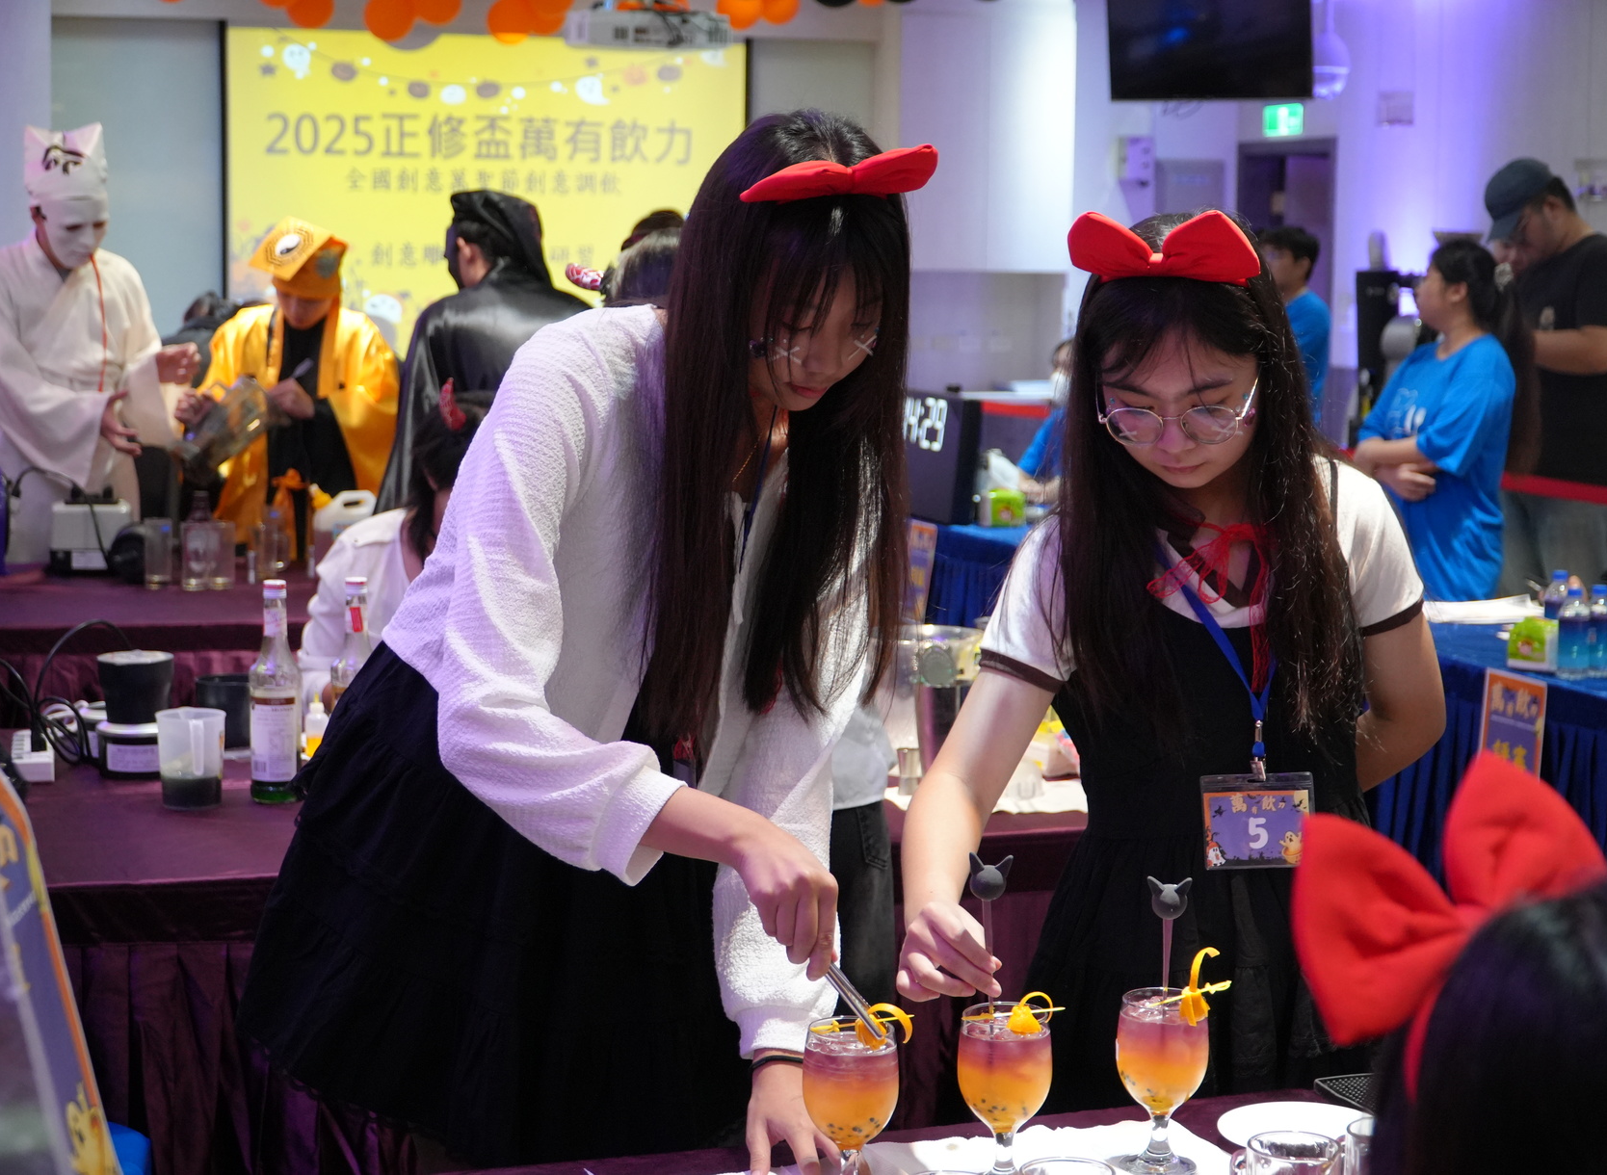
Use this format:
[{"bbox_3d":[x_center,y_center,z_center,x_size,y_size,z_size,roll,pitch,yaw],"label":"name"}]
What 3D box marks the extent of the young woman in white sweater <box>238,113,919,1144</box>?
[{"bbox_3d":[-0.185,0.393,2.130,0.520,1.560,0.650,-4,7,-37],"label":"young woman in white sweater"}]

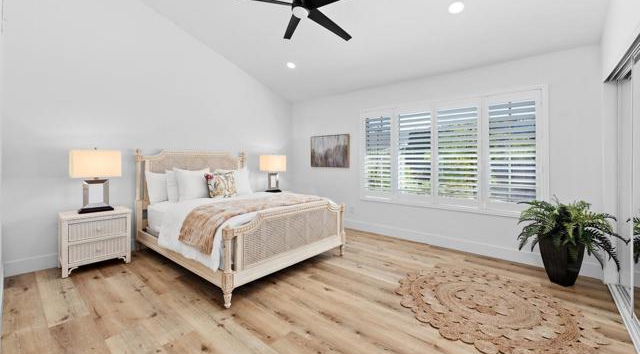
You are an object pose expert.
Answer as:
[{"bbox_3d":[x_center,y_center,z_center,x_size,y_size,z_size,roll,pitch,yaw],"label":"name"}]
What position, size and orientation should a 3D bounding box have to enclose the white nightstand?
[{"bbox_3d":[-2.697,0.750,2.998,0.432,0.640,0.620,3,4,41],"label":"white nightstand"}]

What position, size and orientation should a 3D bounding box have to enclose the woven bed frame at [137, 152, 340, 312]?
[{"bbox_3d":[-1.151,0.320,3.502,2.322,1.439,1.776,2,4,39],"label":"woven bed frame"}]

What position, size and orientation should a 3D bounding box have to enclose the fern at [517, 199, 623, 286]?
[{"bbox_3d":[2.500,0.666,2.548,0.730,0.850,0.730,2,4,39],"label":"fern"}]

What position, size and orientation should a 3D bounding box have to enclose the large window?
[{"bbox_3d":[1.704,-0.342,3.709,2.511,1.617,0.100,2,4,40],"label":"large window"}]

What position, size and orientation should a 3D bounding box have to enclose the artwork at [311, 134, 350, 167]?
[{"bbox_3d":[0.166,-0.501,4.960,0.976,0.637,0.040,2,4,40],"label":"artwork"}]

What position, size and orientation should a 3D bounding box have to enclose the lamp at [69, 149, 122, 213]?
[{"bbox_3d":[-2.745,0.043,3.060,0.260,0.770,0.465,3,4,41],"label":"lamp"}]

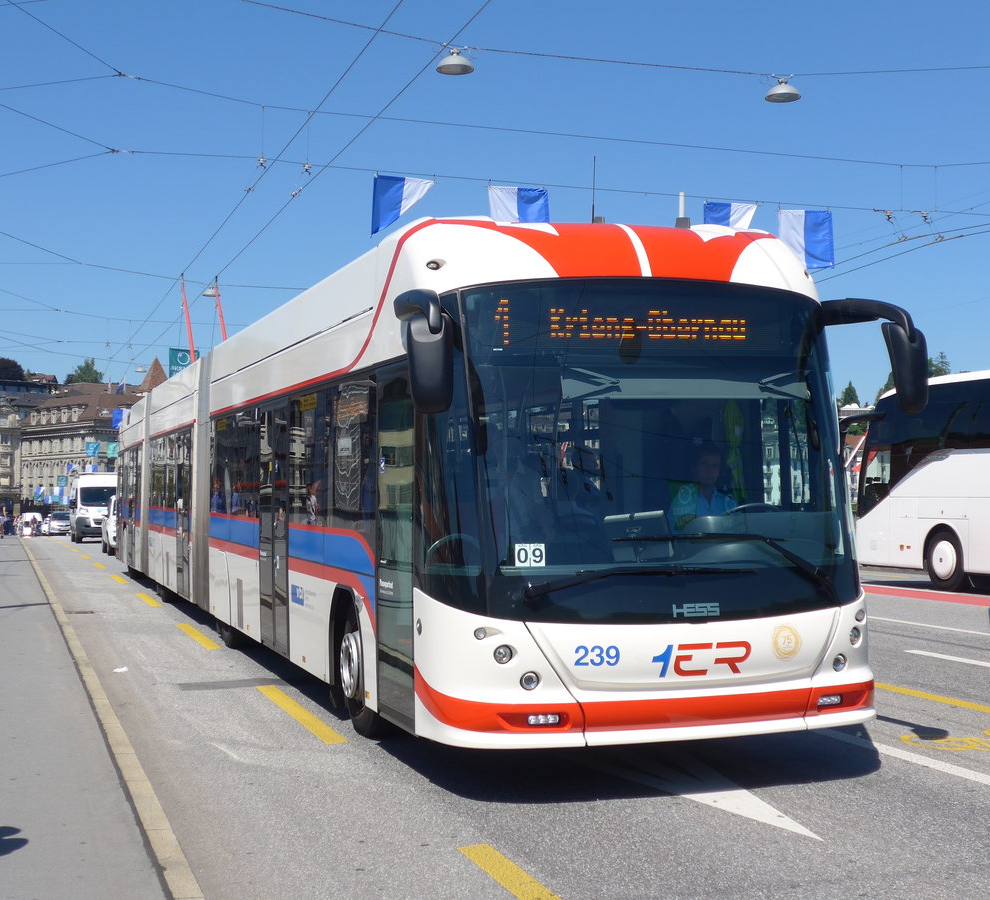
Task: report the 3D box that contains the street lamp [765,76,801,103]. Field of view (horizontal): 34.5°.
[{"bbox_3d":[4.396,-5.521,24.300,0.550,0.320,0.550,0,-2,0],"label":"street lamp"}]

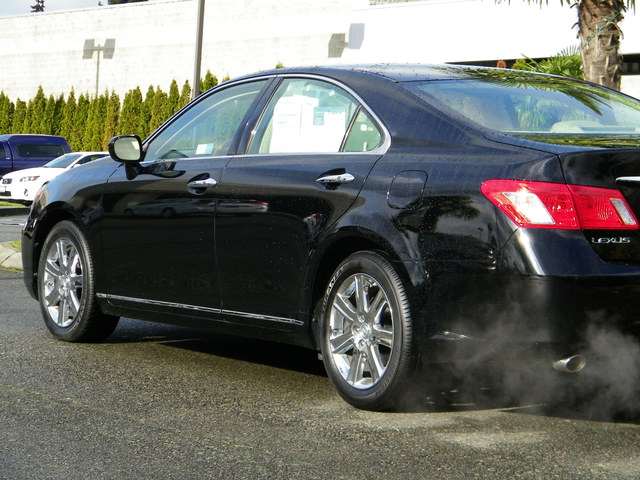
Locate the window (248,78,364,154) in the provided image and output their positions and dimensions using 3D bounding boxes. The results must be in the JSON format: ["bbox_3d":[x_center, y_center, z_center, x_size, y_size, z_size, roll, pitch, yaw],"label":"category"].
[{"bbox_3d":[-0.033,-0.529,7.548,0.080,0.390,0.770,25,-11,-32],"label":"window"}]

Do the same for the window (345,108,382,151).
[{"bbox_3d":[0.203,-0.455,7.121,0.060,0.240,0.280,25,-11,-32],"label":"window"}]

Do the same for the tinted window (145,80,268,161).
[{"bbox_3d":[-0.547,-0.561,8.335,0.080,0.410,0.860,25,-11,-32],"label":"tinted window"}]

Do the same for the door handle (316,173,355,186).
[{"bbox_3d":[0.065,-0.242,7.040,0.055,0.050,0.225,0,3,-33],"label":"door handle"}]

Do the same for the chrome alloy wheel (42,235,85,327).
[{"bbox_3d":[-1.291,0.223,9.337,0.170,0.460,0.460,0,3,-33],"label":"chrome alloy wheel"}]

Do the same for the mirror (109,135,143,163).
[{"bbox_3d":[-0.952,-0.448,8.544,0.190,0.145,0.110,0,3,-33],"label":"mirror"}]

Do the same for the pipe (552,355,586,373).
[{"bbox_3d":[0.898,0.446,6.421,0.075,0.065,0.130,0,3,-33],"label":"pipe"}]

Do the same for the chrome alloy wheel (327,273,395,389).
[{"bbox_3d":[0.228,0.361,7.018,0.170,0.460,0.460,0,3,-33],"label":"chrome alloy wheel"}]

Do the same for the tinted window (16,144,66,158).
[{"bbox_3d":[-7.611,-2.419,48.000,1.500,0.380,0.070,1,-8,-29],"label":"tinted window"}]

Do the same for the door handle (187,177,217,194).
[{"bbox_3d":[-0.532,-0.253,7.954,0.055,0.055,0.225,0,3,-33],"label":"door handle"}]

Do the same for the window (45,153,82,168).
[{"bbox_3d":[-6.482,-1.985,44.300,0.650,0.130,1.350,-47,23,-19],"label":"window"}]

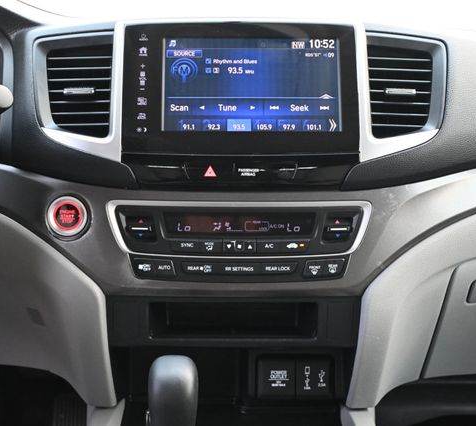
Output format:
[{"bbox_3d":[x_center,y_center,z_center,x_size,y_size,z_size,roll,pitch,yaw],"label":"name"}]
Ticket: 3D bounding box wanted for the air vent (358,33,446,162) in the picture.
[{"bbox_3d":[0.159,-0.107,1.033,0.088,0.141,0.045,2,-19,-6],"label":"air vent"}]

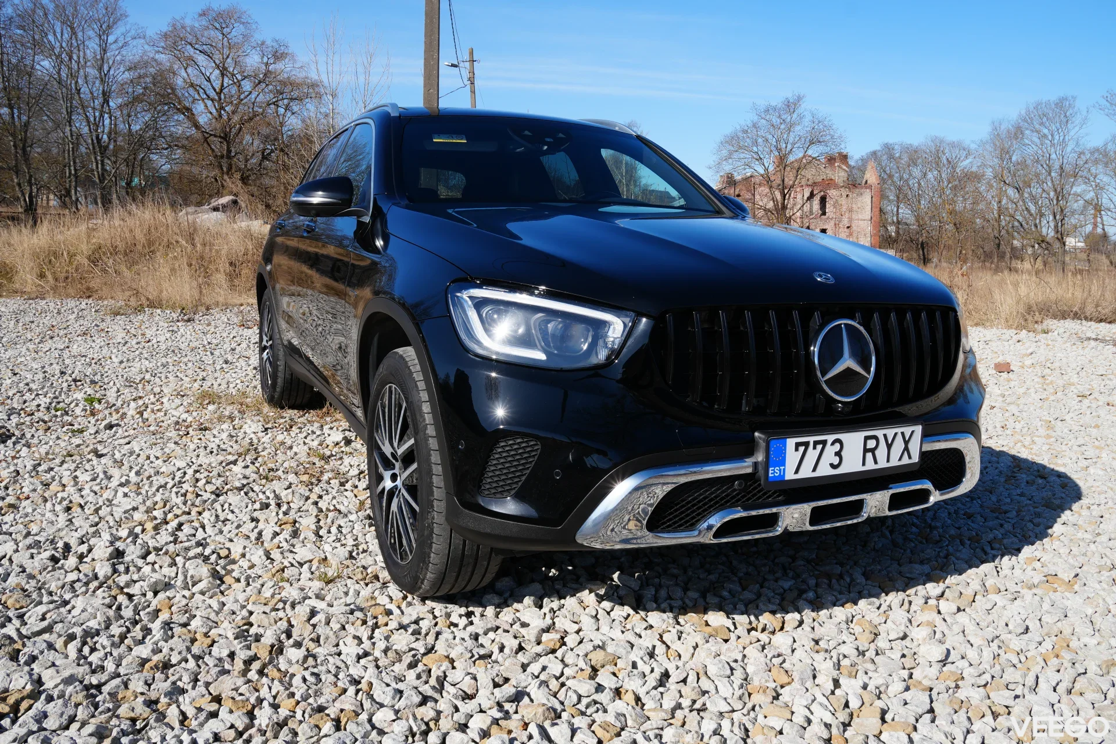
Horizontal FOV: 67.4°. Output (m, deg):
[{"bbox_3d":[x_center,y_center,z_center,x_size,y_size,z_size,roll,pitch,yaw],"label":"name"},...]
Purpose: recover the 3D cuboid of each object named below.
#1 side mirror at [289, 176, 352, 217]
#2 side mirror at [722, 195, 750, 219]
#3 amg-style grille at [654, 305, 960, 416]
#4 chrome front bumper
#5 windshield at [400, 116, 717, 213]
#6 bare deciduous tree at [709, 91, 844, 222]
[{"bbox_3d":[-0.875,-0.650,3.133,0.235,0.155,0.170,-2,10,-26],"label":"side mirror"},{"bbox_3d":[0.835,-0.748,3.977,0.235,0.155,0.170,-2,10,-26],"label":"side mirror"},{"bbox_3d":[0.695,-0.034,2.172,1.070,0.295,0.160,-2,10,-26],"label":"amg-style grille"},{"bbox_3d":[0.671,0.300,2.249,1.390,0.220,0.210,-2,10,-26],"label":"chrome front bumper"},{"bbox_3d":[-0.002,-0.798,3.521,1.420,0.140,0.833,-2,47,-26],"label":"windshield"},{"bbox_3d":[15.814,-13.901,59.219,9.563,11.962,9.085,2,9,0],"label":"bare deciduous tree"}]

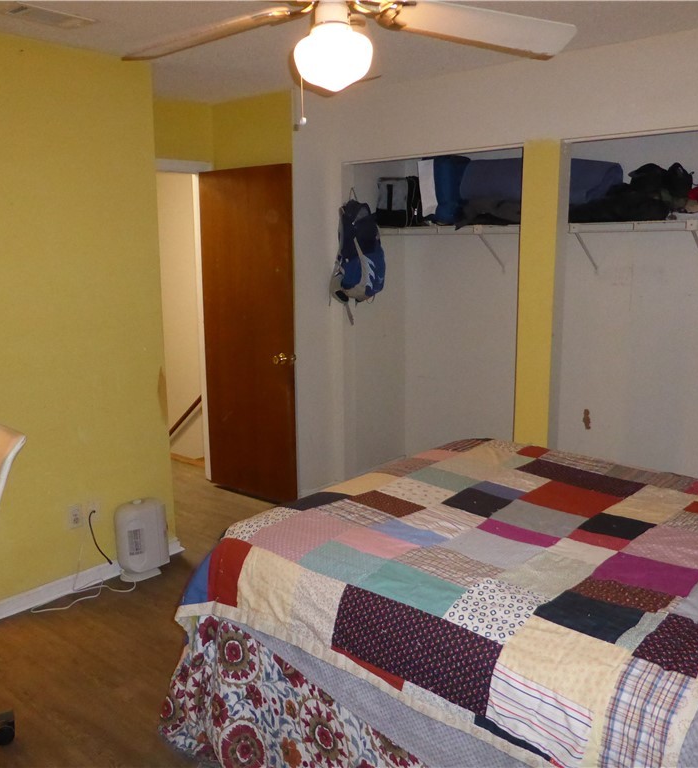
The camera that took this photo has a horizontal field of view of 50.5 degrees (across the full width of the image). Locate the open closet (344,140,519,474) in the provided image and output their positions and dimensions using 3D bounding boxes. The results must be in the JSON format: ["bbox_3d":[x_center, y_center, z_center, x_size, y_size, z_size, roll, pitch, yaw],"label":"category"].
[{"bbox_3d":[0.637,-0.275,4.449,1.199,2.073,0.683,9,14,40],"label":"open closet"}]

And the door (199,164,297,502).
[{"bbox_3d":[-0.619,-0.302,4.649,0.713,2.031,0.040,6,13,32],"label":"door"}]

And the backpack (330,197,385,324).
[{"bbox_3d":[0.074,-0.769,4.479,0.281,0.663,0.216,-10,15,-42],"label":"backpack"}]

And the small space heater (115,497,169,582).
[{"bbox_3d":[-1.019,0.758,3.640,0.166,0.369,0.211,10,15,43],"label":"small space heater"}]

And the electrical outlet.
[{"bbox_3d":[-1.276,0.619,3.457,0.009,0.115,0.071,9,14,40],"label":"electrical outlet"}]

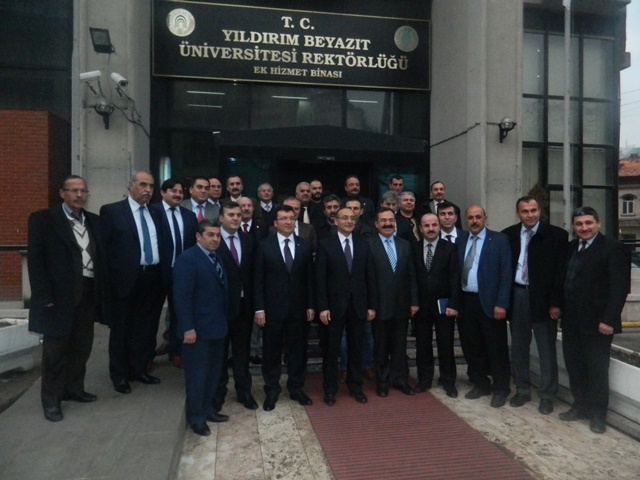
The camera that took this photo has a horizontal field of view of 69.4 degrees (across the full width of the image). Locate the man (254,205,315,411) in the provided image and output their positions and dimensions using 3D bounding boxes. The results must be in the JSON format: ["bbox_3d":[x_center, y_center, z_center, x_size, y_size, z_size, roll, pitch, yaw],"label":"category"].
[{"bbox_3d":[-0.313,0.577,4.070,0.540,1.750,0.330,0,2,-12],"label":"man"}]

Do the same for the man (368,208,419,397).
[{"bbox_3d":[0.692,0.560,4.350,0.510,1.720,0.330,1,1,8],"label":"man"}]

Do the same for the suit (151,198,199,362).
[{"bbox_3d":[-1.381,0.385,4.370,0.500,1.480,0.300,0,1,-25],"label":"suit"}]

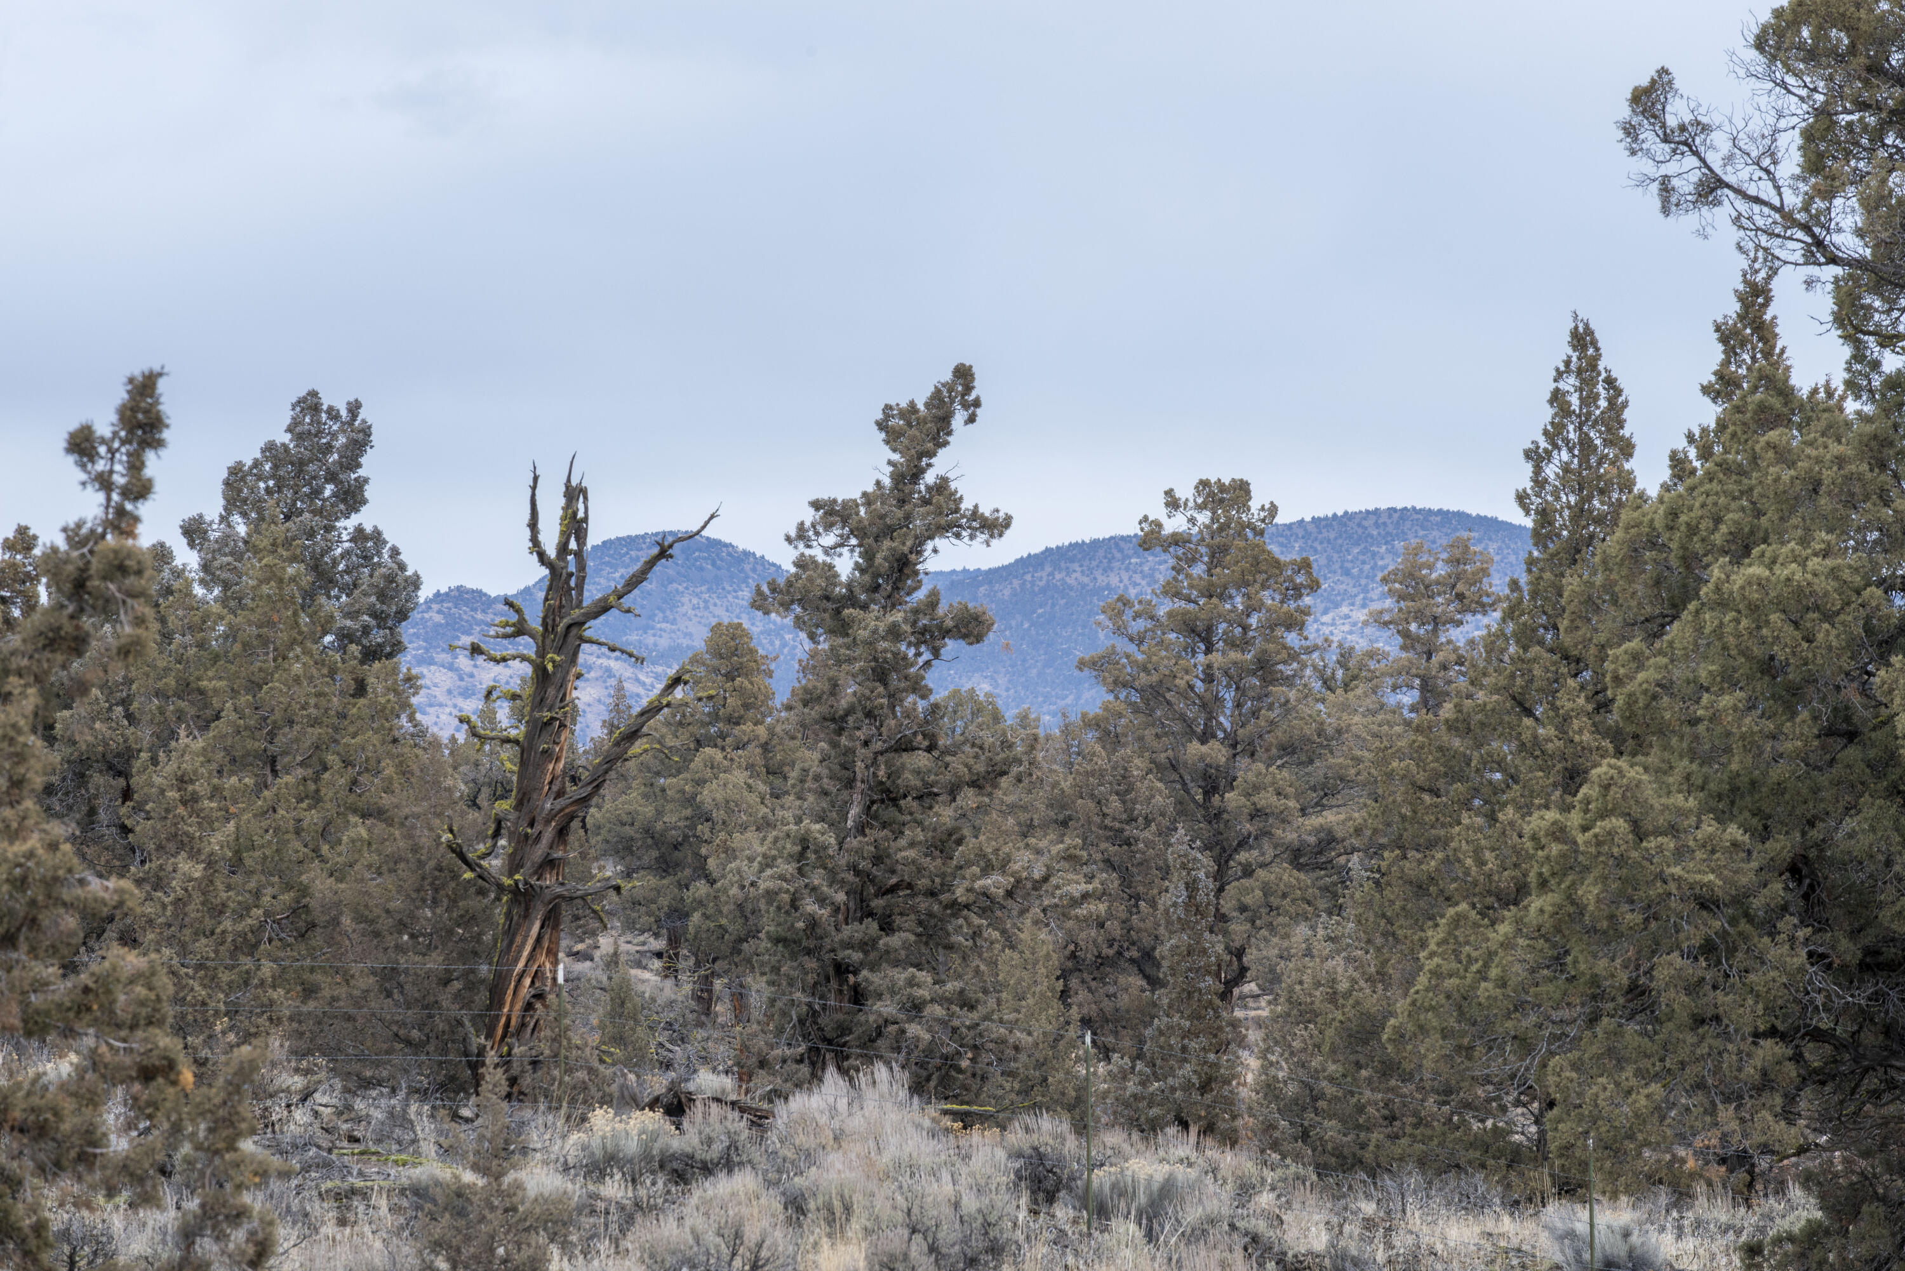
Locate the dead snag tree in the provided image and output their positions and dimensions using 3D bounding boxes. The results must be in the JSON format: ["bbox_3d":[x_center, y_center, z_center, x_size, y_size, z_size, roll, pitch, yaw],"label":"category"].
[{"bbox_3d":[-2.806,1.052,70.000,2.050,4.750,1.700,0,-1,0],"label":"dead snag tree"}]

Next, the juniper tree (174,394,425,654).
[{"bbox_3d":[-6.733,0.671,96.000,3.100,6.500,3.000,0,-1,0],"label":"juniper tree"}]

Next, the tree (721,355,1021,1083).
[{"bbox_3d":[-0.679,0.781,79.000,2.650,6.250,2.600,0,-1,0],"label":"tree"}]

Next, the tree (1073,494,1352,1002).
[{"bbox_3d":[3.052,1.230,107.000,3.200,6.150,3.100,0,-1,0],"label":"tree"}]

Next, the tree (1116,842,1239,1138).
[{"bbox_3d":[1.838,2.889,76.000,1.080,2.500,1.050,0,-1,0],"label":"tree"}]

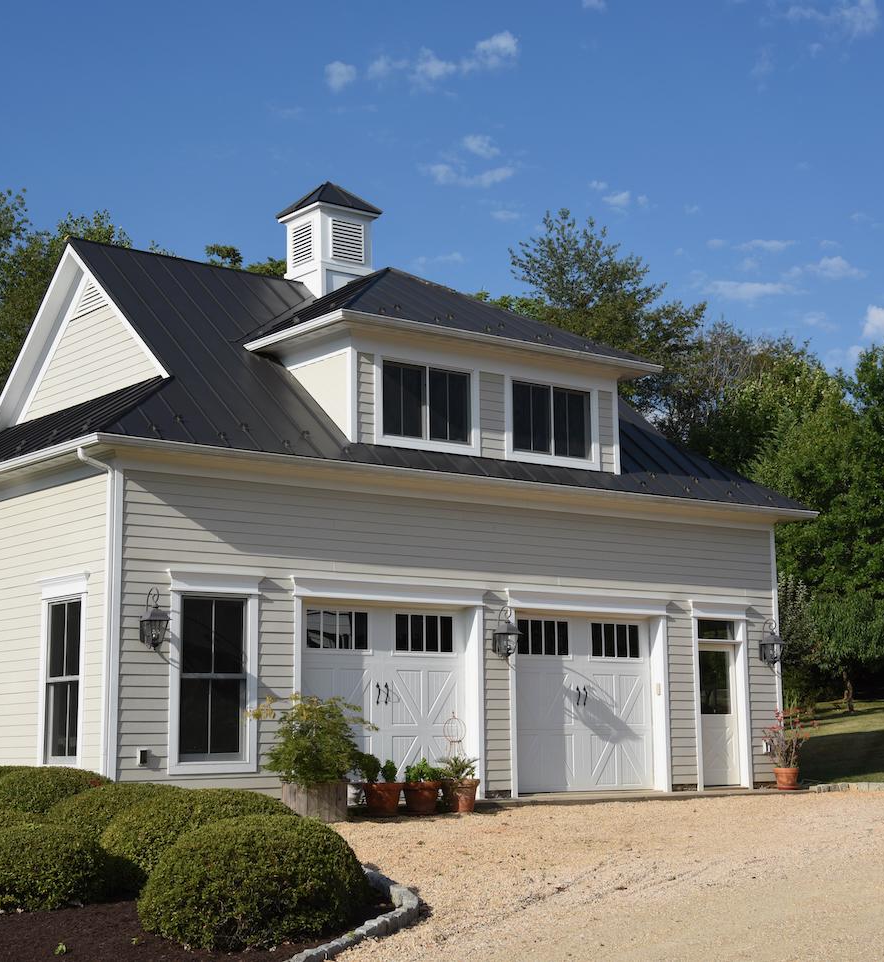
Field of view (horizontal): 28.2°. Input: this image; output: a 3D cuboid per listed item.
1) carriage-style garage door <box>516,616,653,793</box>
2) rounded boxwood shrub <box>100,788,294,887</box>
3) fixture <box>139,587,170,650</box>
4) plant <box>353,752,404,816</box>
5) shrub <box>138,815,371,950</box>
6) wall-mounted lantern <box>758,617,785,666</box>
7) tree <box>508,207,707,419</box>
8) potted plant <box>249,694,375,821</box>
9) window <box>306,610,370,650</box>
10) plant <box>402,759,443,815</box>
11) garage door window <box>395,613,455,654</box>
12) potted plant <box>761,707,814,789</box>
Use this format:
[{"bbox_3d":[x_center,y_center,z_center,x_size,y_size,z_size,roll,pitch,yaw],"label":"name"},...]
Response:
[{"bbox_3d":[1.926,3.070,24.361,2.693,2.439,0.100,6,-11,-37],"label":"carriage-style garage door"},{"bbox_3d":[-1.845,2.658,13.400,1.400,0.660,1.400,-1,-9,0],"label":"rounded boxwood shrub"},{"bbox_3d":[-3.269,1.560,19.995,0.260,0.713,0.340,6,-11,-37],"label":"fixture"},{"bbox_3d":[-0.720,3.443,19.960,0.560,0.714,0.540,0,-9,0],"label":"plant"},{"bbox_3d":[-1.227,2.563,11.442,1.500,0.770,1.450,0,-9,-6],"label":"shrub"},{"bbox_3d":[4.805,2.346,25.741,0.250,0.700,0.300,6,-11,-37],"label":"wall-mounted lantern"},{"bbox_3d":[4.114,-0.406,46.500,7.000,13.100,7.000,6,-11,-37],"label":"tree"},{"bbox_3d":[-1.408,3.001,19.250,1.280,1.400,1.200,6,-11,-37],"label":"potted plant"},{"bbox_3d":[-1.298,1.862,22.008,0.922,0.467,0.060,6,-11,-37],"label":"window"},{"bbox_3d":[-0.226,3.521,20.250,0.460,0.630,0.460,-1,-9,0],"label":"plant"},{"bbox_3d":[-0.220,1.979,22.828,0.934,0.465,0.060,6,-11,-37],"label":"garage door window"},{"bbox_3d":[5.042,3.896,25.622,0.731,1.195,0.731,0,-9,0],"label":"potted plant"}]

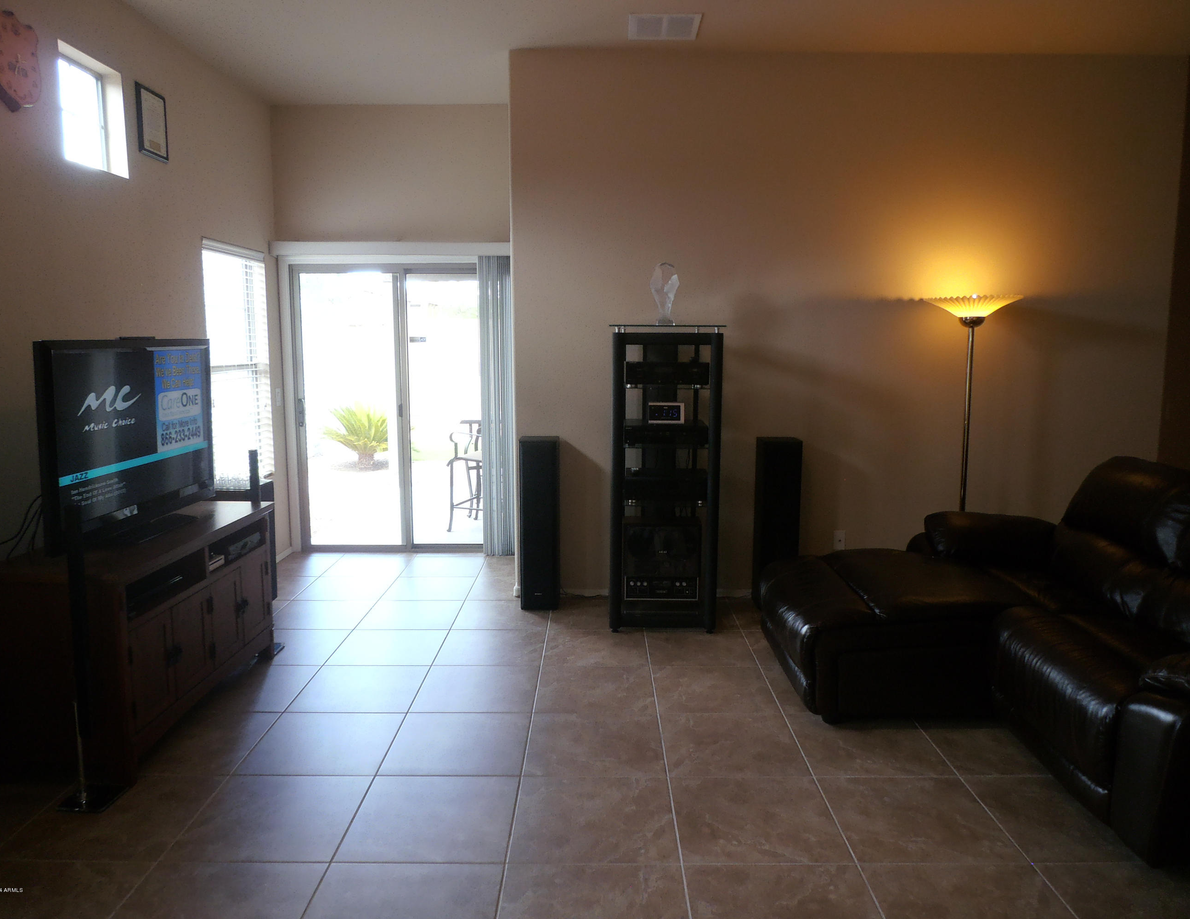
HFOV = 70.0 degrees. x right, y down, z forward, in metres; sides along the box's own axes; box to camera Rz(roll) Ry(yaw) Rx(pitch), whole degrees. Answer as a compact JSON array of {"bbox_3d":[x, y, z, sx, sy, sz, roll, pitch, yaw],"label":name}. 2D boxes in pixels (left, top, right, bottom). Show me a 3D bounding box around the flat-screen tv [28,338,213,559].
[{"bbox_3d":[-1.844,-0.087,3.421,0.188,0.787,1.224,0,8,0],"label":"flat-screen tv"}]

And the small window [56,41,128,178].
[{"bbox_3d":[-2.243,-1.508,3.715,0.117,0.467,0.467,0,8,0],"label":"small window"}]

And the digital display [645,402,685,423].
[{"bbox_3d":[0.375,-0.246,4.476,0.187,0.108,0.080,0,8,0],"label":"digital display"}]

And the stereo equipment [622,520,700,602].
[{"bbox_3d":[0.351,0.534,4.544,0.411,0.427,0.205,0,8,0],"label":"stereo equipment"}]

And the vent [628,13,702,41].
[{"bbox_3d":[0.345,-2.164,4.263,0.353,0.020,0.362,0,8,0],"label":"vent"}]

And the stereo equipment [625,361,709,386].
[{"bbox_3d":[0.369,-0.452,4.489,0.427,0.119,0.330,0,8,0],"label":"stereo equipment"}]

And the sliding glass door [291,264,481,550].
[{"bbox_3d":[-1.357,-0.349,6.035,1.500,2.029,0.110,0,8,0],"label":"sliding glass door"}]

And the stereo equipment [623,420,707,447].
[{"bbox_3d":[0.369,-0.143,4.549,0.430,0.104,0.335,0,8,0],"label":"stereo equipment"}]

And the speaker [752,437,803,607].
[{"bbox_3d":[1.044,0.364,4.853,0.206,0.959,0.231,0,8,0],"label":"speaker"}]

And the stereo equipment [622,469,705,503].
[{"bbox_3d":[0.362,0.136,4.548,0.438,0.120,0.360,0,8,0],"label":"stereo equipment"}]

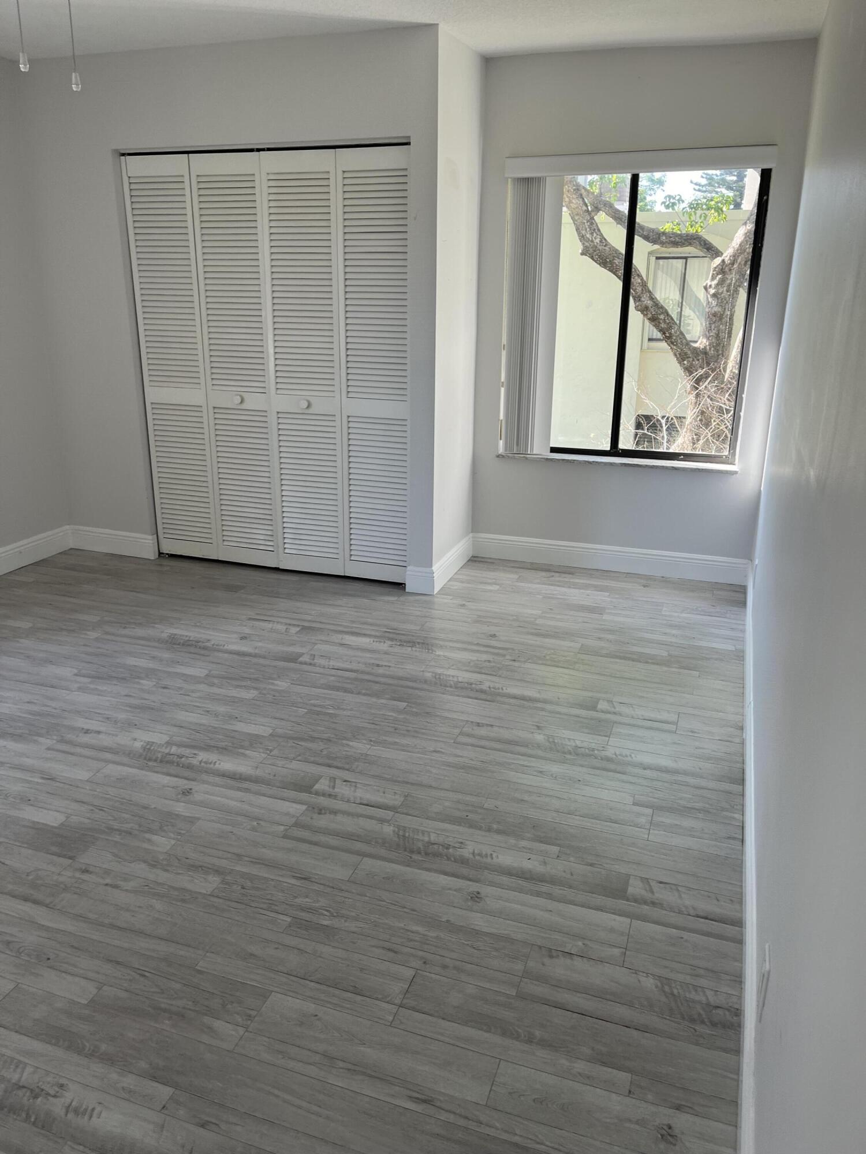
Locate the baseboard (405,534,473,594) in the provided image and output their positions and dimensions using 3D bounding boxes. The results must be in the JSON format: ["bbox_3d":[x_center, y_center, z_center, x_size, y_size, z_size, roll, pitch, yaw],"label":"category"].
[{"bbox_3d":[0.050,-0.088,4.579,0.155,0.134,0.699,7,19,18],"label":"baseboard"}]

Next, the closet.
[{"bbox_3d":[-0.805,-1.000,4.281,1.496,1.990,0.055,7,19,18],"label":"closet"}]

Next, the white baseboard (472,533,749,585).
[{"bbox_3d":[0.915,-0.099,4.642,1.477,0.134,0.018,7,19,18],"label":"white baseboard"}]

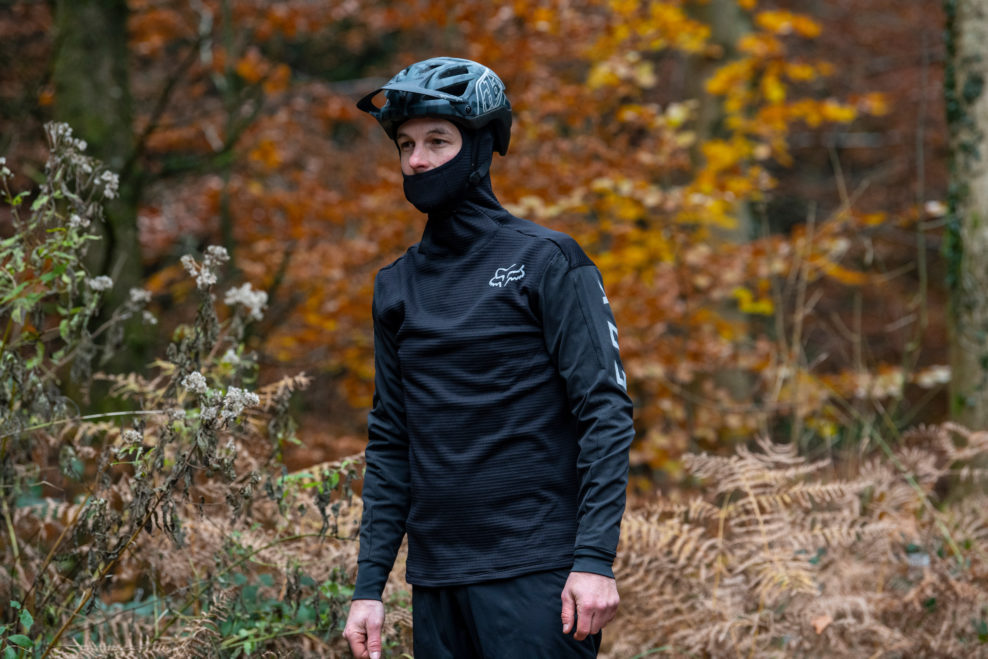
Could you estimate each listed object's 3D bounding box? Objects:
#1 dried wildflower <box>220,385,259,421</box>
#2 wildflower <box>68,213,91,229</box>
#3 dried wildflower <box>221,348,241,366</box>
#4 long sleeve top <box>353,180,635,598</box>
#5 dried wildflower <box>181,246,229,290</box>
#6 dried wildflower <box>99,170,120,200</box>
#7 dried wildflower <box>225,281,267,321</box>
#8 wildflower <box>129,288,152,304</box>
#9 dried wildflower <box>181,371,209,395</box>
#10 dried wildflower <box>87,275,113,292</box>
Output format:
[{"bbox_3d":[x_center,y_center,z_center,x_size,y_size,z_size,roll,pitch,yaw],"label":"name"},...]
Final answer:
[{"bbox_3d":[-0.462,0.135,8.000,0.073,0.062,0.062,0,1,0],"label":"dried wildflower"},{"bbox_3d":[-0.783,-0.206,8.300,0.042,0.030,0.035,0,1,0],"label":"wildflower"},{"bbox_3d":[-0.504,0.054,8.400,0.038,0.034,0.033,0,1,0],"label":"dried wildflower"},{"bbox_3d":[-0.001,0.101,7.800,0.530,0.750,0.310,1,1,34],"label":"long sleeve top"},{"bbox_3d":[-0.541,-0.114,8.200,0.090,0.082,0.085,0,1,0],"label":"dried wildflower"},{"bbox_3d":[-0.727,-0.272,8.300,0.042,0.057,0.040,0,1,0],"label":"dried wildflower"},{"bbox_3d":[-0.479,-0.054,8.500,0.085,0.074,0.072,0,1,0],"label":"dried wildflower"},{"bbox_3d":[-0.676,-0.063,8.400,0.046,0.031,0.039,0,1,0],"label":"wildflower"},{"bbox_3d":[-0.546,0.097,8.000,0.051,0.044,0.043,0,1,0],"label":"dried wildflower"},{"bbox_3d":[-0.746,-0.087,8.300,0.049,0.034,0.042,0,1,0],"label":"dried wildflower"}]

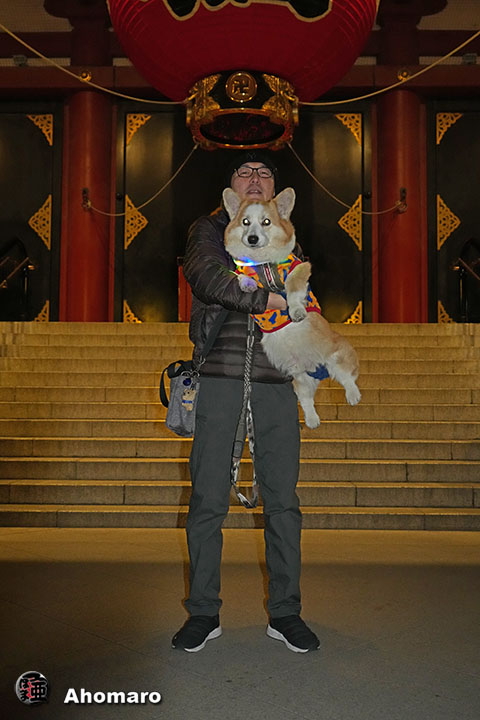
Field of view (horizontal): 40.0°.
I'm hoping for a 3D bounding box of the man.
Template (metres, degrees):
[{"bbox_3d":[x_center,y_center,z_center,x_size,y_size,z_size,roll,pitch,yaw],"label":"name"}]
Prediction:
[{"bbox_3d":[0.026,0.106,2.358,0.530,1.786,0.460,0,-3,1],"label":"man"}]

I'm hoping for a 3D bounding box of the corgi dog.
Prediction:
[{"bbox_3d":[0.167,-0.172,2.139,0.442,0.771,0.360,0,-3,1],"label":"corgi dog"}]

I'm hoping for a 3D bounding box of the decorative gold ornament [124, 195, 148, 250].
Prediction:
[{"bbox_3d":[-1.636,-2.178,10.459,0.385,0.903,0.030,0,-3,1],"label":"decorative gold ornament"}]

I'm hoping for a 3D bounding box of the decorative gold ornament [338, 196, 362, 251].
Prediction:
[{"bbox_3d":[1.740,-2.162,10.399,0.376,0.905,0.030,0,-3,1],"label":"decorative gold ornament"}]

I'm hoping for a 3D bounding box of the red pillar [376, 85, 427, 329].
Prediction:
[{"bbox_3d":[2.509,-2.174,10.286,0.700,3.928,0.700,0,-3,1],"label":"red pillar"}]

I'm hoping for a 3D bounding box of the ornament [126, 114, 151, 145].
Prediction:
[{"bbox_3d":[-1.615,-3.674,10.537,0.396,0.516,0.030,0,-3,1],"label":"ornament"}]

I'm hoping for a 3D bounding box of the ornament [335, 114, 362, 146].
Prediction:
[{"bbox_3d":[1.730,-3.658,10.477,0.426,0.512,0.030,0,-3,1],"label":"ornament"}]

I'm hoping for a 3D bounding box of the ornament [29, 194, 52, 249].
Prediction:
[{"bbox_3d":[-3.170,-2.182,10.486,0.384,0.909,0.030,0,-3,1],"label":"ornament"}]

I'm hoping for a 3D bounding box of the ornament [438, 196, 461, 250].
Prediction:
[{"bbox_3d":[3.286,-2.156,10.371,0.378,0.902,0.030,0,-3,1],"label":"ornament"}]

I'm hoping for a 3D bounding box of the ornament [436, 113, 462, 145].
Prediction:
[{"bbox_3d":[3.321,-3.659,10.449,0.417,0.512,0.030,0,-3,1],"label":"ornament"}]

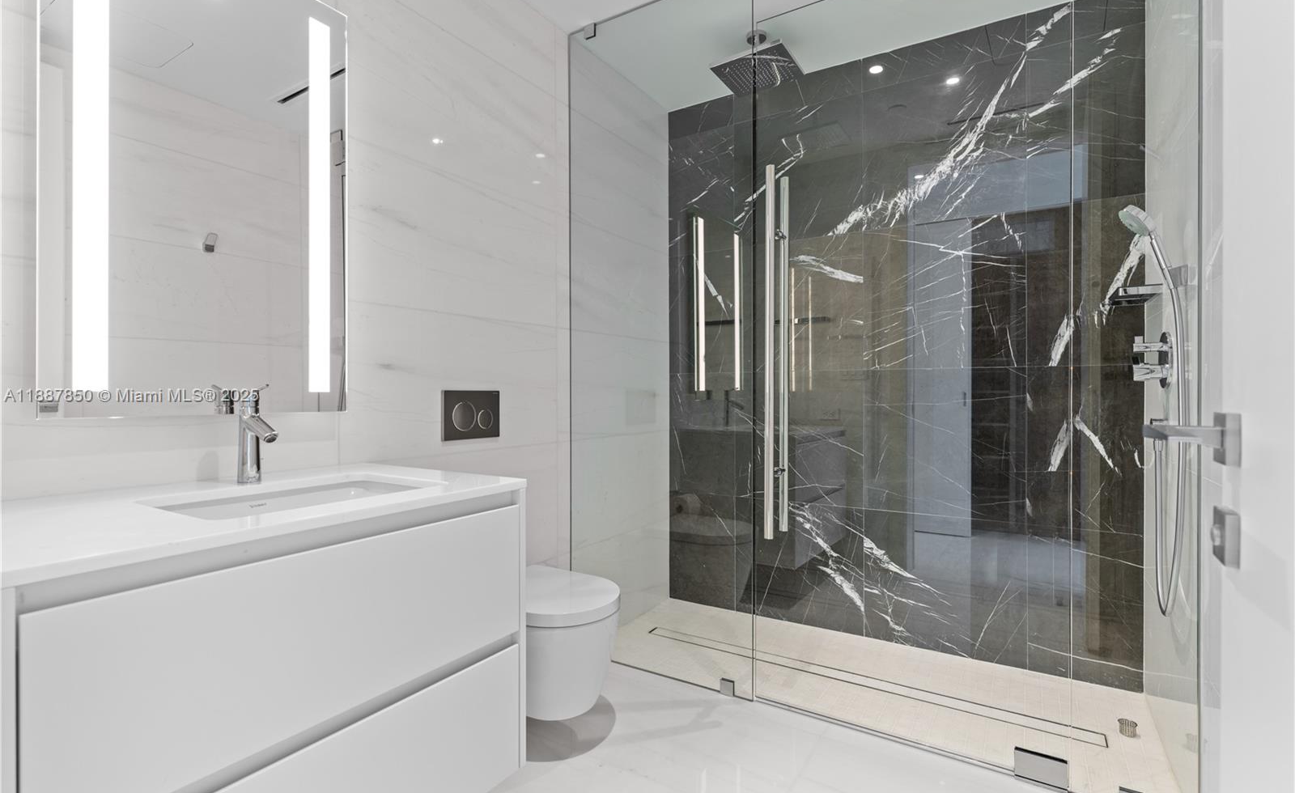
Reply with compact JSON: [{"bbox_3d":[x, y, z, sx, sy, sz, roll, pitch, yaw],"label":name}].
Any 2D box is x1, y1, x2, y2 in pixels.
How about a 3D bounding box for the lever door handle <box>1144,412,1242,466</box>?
[{"bbox_3d":[0.559,0.044,0.619,0.075,0.053,0.163,0,0,32],"label":"lever door handle"}]

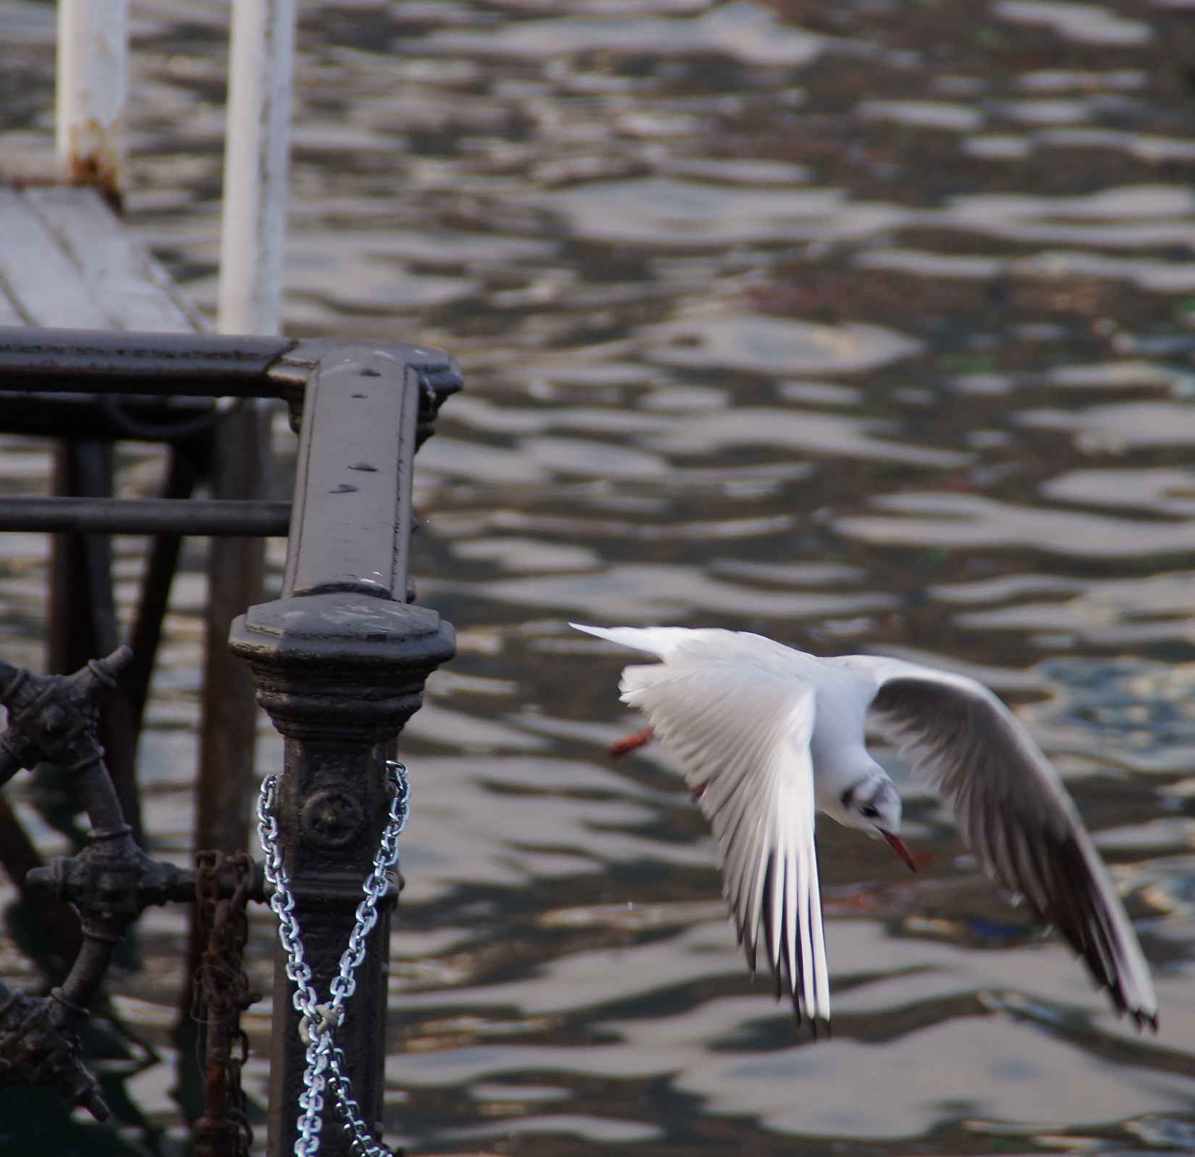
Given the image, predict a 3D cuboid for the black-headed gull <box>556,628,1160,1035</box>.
[{"bbox_3d":[0.144,0.173,10.500,0.385,0.255,0.550,15,8,28],"label":"black-headed gull"}]

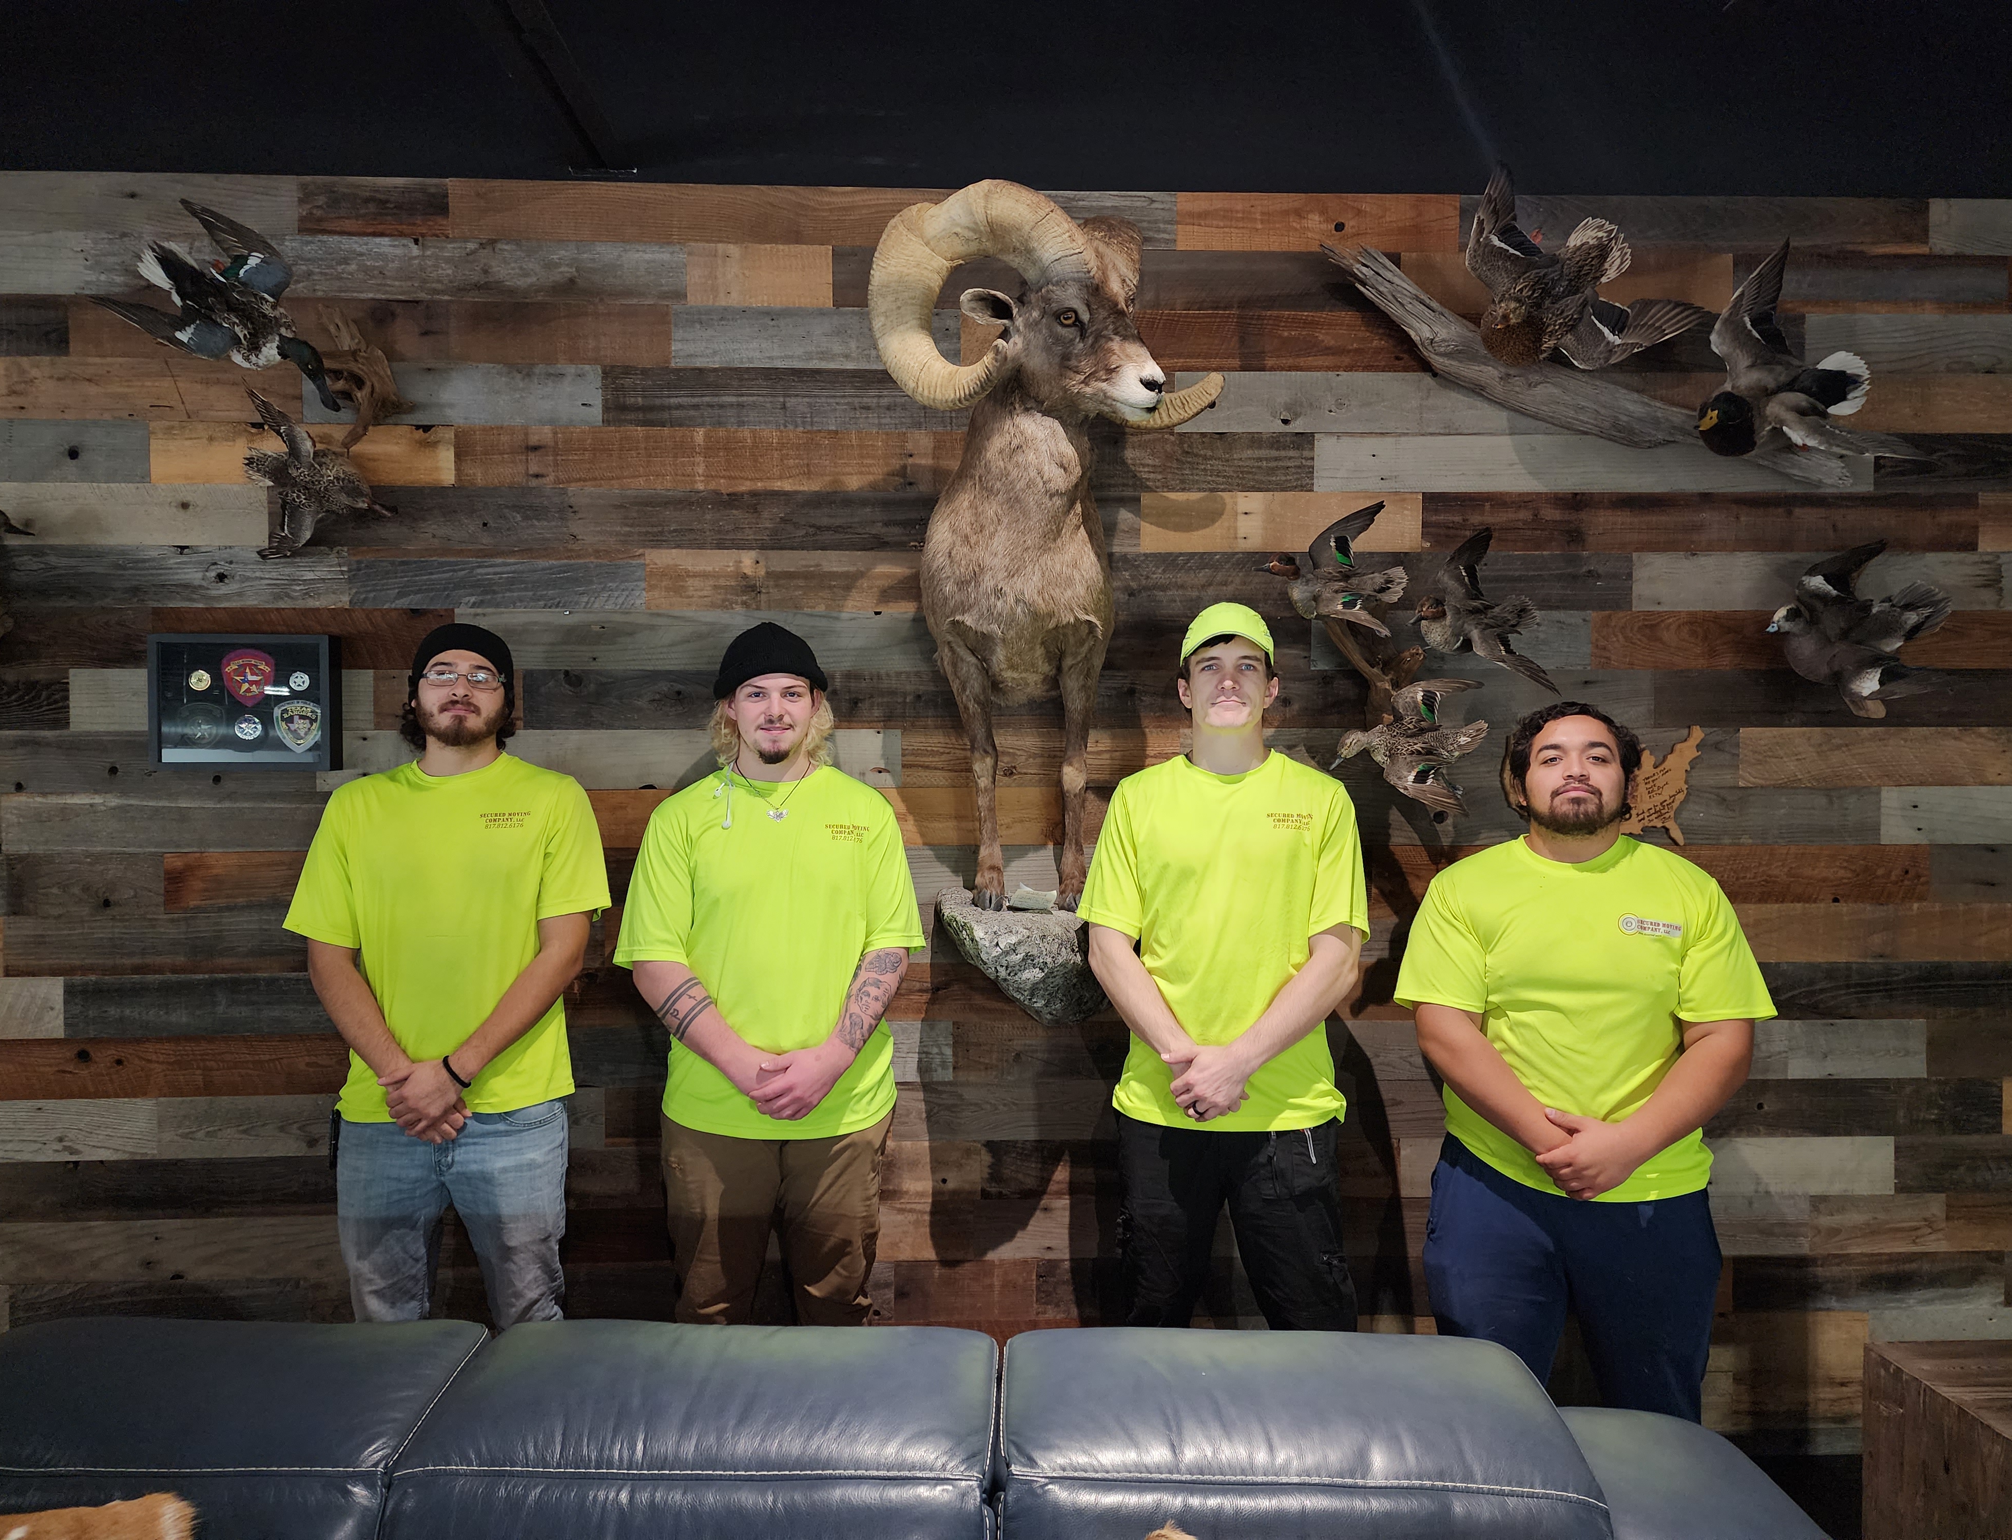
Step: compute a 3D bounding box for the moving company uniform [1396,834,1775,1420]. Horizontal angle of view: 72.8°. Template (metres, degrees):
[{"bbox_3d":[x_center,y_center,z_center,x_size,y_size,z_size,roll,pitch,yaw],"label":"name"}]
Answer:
[{"bbox_3d":[0.942,0.807,2.260,0.595,1.405,0.360,0,1,12],"label":"moving company uniform"}]

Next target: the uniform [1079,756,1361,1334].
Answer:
[{"bbox_3d":[0.390,0.735,2.449,0.516,1.547,0.300,0,1,3],"label":"uniform"}]

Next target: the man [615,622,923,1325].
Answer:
[{"bbox_3d":[-0.427,0.630,2.497,0.550,1.800,0.350,0,1,-2],"label":"man"}]

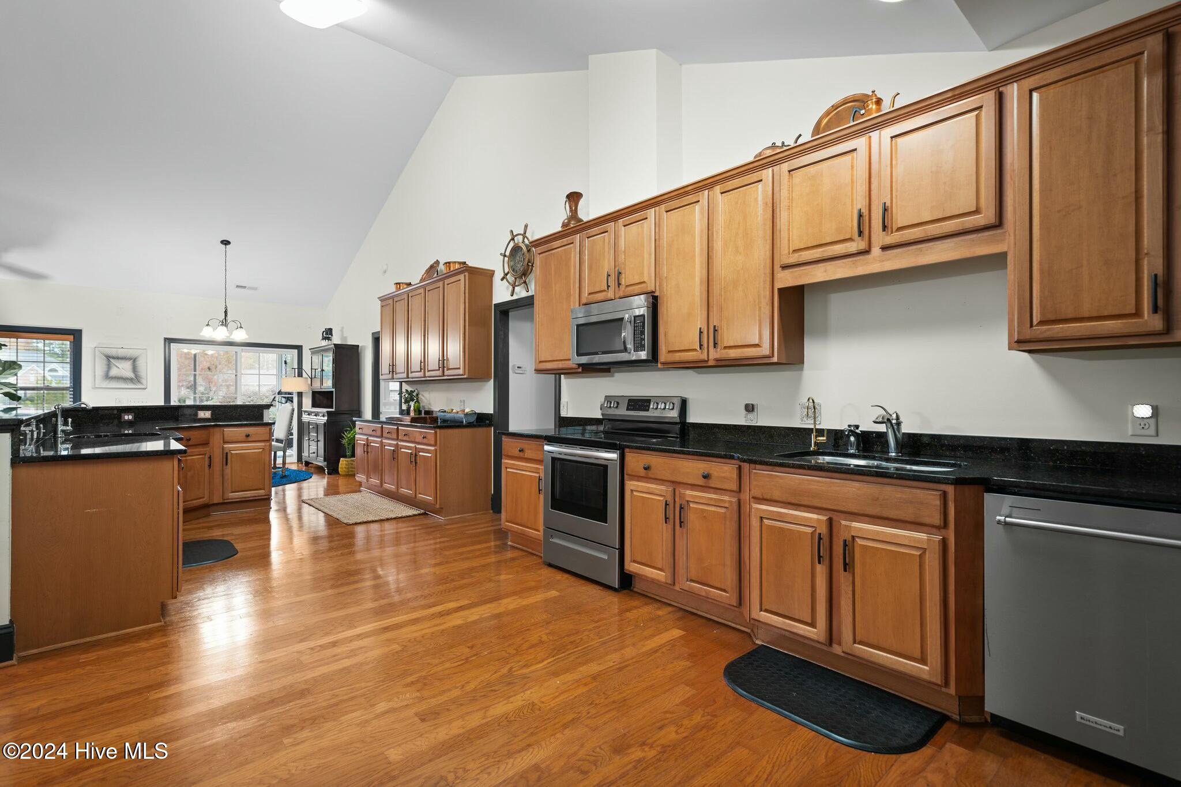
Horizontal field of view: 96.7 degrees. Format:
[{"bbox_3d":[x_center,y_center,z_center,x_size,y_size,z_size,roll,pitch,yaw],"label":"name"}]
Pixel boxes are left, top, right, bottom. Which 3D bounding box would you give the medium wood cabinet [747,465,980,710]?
[{"bbox_3d":[1.292,0.776,2.417,0.690,0.879,0.935,1,-1,-42],"label":"medium wood cabinet"}]

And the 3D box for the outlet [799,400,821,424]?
[{"bbox_3d":[1.246,0.111,2.985,0.012,0.123,0.121,1,-1,-42],"label":"outlet"}]

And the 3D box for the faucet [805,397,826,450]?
[{"bbox_3d":[1.190,0.161,2.771,0.115,0.285,0.085,1,-1,-42],"label":"faucet"}]

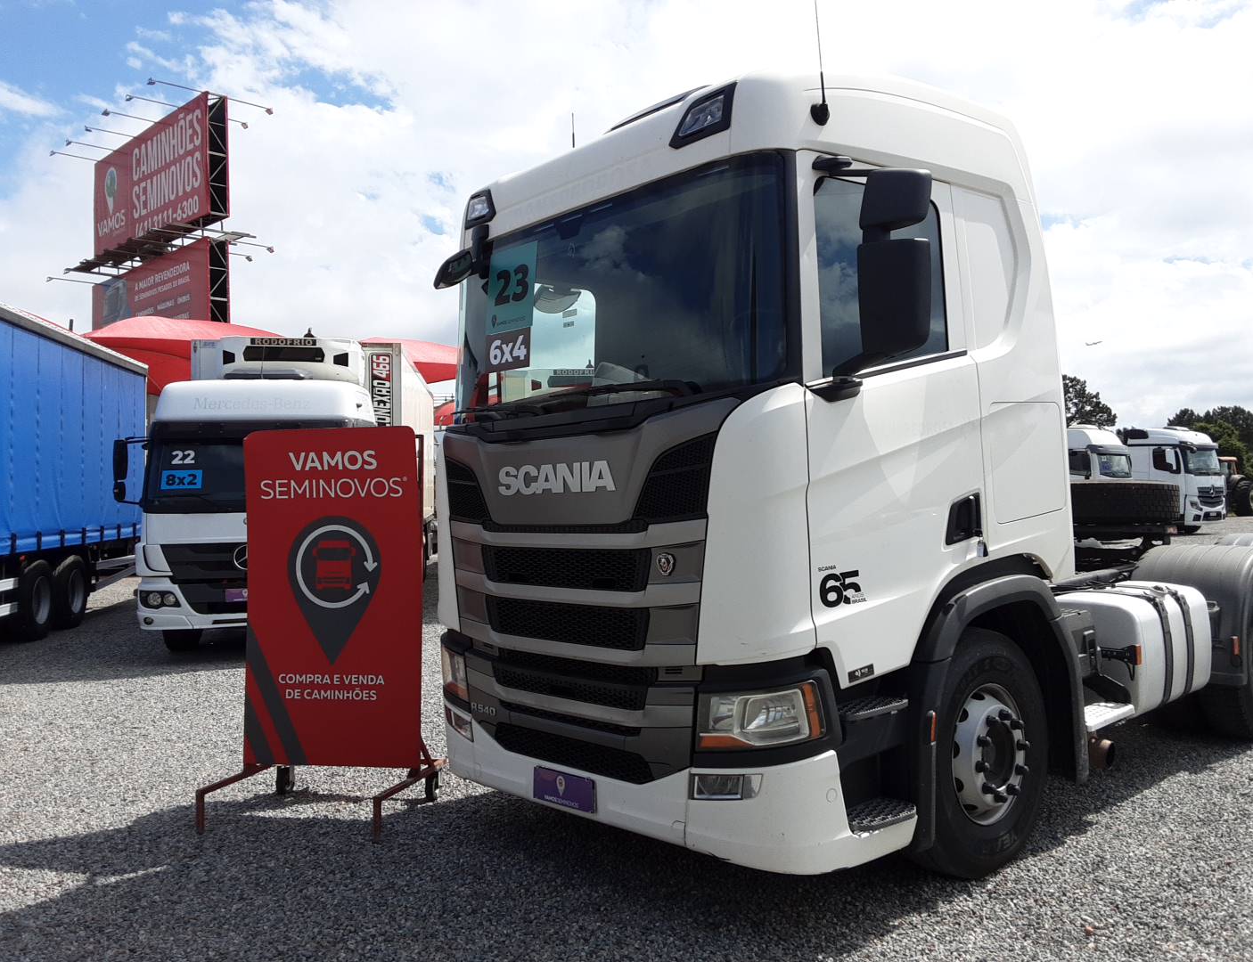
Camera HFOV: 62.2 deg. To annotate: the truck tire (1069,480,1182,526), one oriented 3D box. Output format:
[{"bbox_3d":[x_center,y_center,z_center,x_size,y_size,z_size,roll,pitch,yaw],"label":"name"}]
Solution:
[{"bbox_3d":[3.671,0.174,7.962,1.040,0.290,1.040,0,-2,-42],"label":"truck tire"}]

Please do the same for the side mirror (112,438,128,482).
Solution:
[{"bbox_3d":[-5.311,-0.221,10.900,0.180,0.450,0.120,-1,-1,-5],"label":"side mirror"}]

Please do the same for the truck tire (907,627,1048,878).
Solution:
[{"bbox_3d":[1.468,1.150,4.533,1.040,1.040,0.300,0,-2,-42],"label":"truck tire"}]

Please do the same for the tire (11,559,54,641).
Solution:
[{"bbox_3d":[-7.403,1.486,12.875,0.290,1.030,1.030,-1,-2,-10],"label":"tire"}]

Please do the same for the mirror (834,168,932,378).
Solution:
[{"bbox_3d":[0.896,-0.738,3.644,0.210,0.710,0.310,0,-2,-42],"label":"mirror"}]

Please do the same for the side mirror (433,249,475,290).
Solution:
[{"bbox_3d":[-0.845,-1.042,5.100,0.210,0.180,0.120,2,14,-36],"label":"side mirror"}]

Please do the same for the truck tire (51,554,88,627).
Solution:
[{"bbox_3d":[-7.803,1.542,14.425,0.300,1.020,1.020,-1,-1,-10],"label":"truck tire"}]

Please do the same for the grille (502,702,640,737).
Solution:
[{"bbox_3d":[-0.268,1.000,4.363,0.070,0.065,0.950,0,-2,-42],"label":"grille"}]

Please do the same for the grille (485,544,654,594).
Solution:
[{"bbox_3d":[-0.296,0.355,4.368,0.080,0.170,1.120,0,-2,-42],"label":"grille"}]

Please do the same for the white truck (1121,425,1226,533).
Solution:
[{"bbox_3d":[17.576,0.062,37.326,2.550,3.650,6.400,-1,-2,-35],"label":"white truck"}]

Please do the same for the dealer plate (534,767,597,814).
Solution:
[{"bbox_3d":[-0.263,1.293,4.354,0.015,0.136,0.405,0,-2,-42],"label":"dealer plate"}]

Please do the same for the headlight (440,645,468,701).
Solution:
[{"bbox_3d":[-0.829,0.936,5.154,0.200,0.225,0.430,0,-2,-34],"label":"headlight"}]

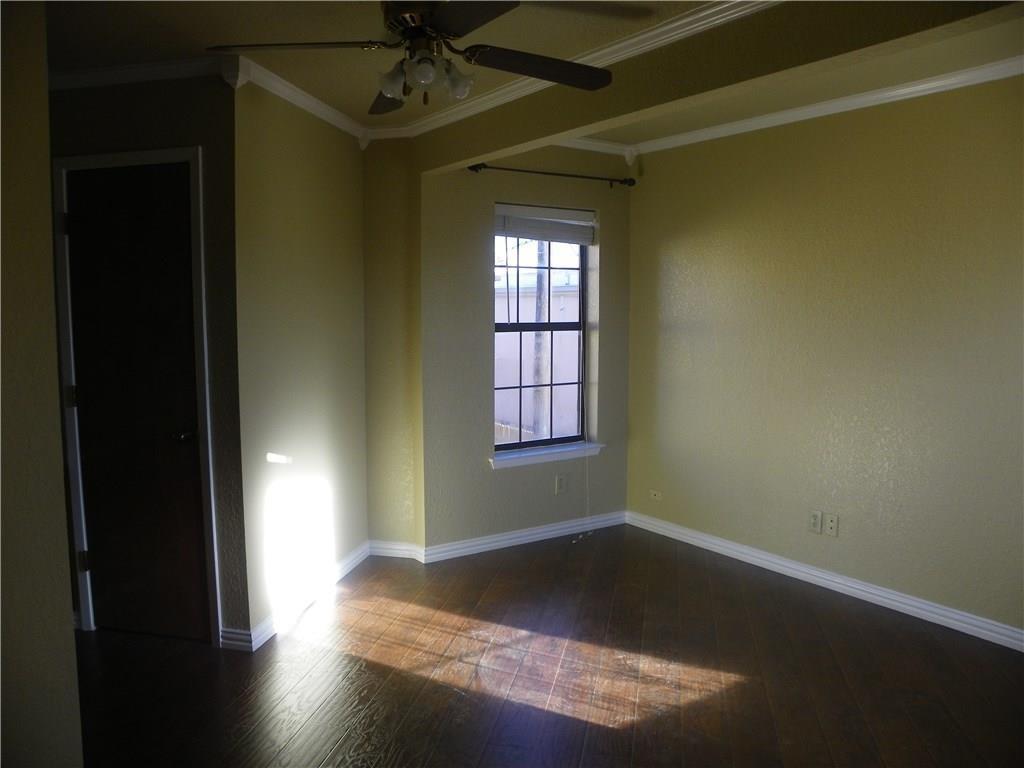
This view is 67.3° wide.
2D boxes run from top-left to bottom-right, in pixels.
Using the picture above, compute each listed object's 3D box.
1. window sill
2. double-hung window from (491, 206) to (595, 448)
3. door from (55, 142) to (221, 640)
[{"bbox_3d":[0.199,0.444,4.784,0.883,0.080,0.130,-3,6,-33],"label":"window sill"},{"bbox_3d":[0.176,-0.334,4.762,0.775,1.474,0.080,-3,6,-33],"label":"double-hung window"},{"bbox_3d":[-1.582,0.076,3.299,0.719,2.065,0.080,1,5,13],"label":"door"}]

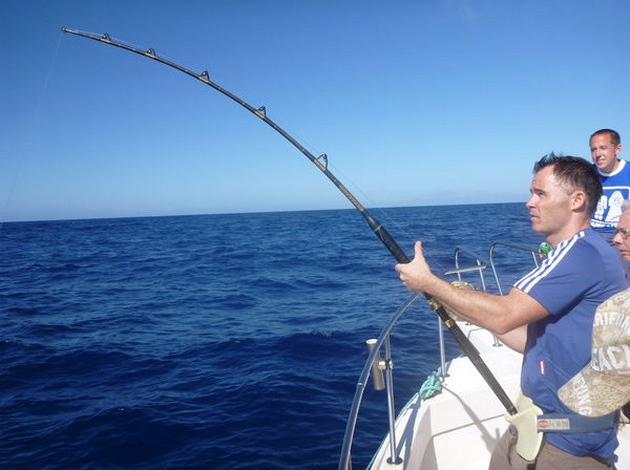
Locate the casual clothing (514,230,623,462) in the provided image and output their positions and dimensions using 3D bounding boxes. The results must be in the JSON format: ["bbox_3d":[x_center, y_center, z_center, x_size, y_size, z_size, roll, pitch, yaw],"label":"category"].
[{"bbox_3d":[0.797,0.314,1.600,0.310,0.650,0.470,0,3,29],"label":"casual clothing"}]

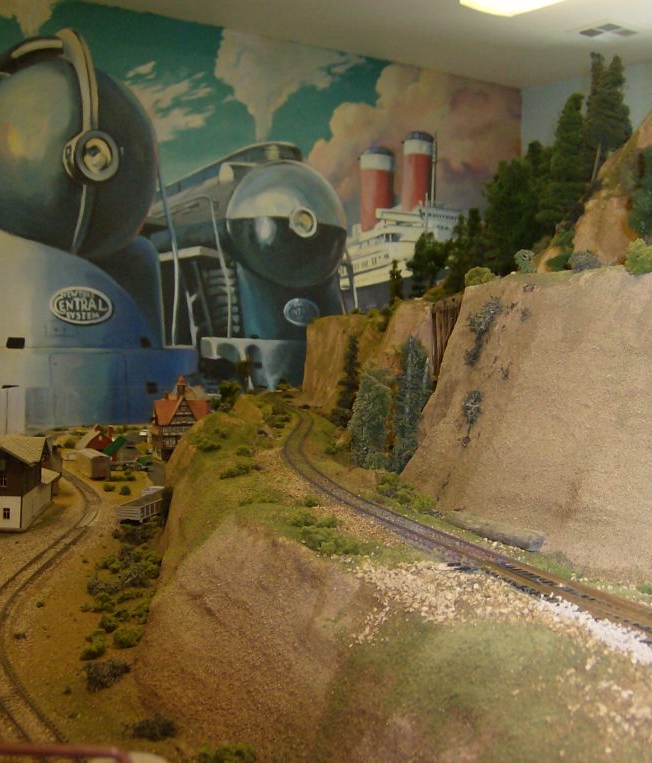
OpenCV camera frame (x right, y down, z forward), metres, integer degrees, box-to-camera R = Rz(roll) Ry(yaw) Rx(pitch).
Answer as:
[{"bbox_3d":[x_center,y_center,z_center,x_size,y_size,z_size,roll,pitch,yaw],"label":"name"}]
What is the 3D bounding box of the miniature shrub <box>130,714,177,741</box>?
[{"bbox_3d":[-0.096,0.192,0.590,0.026,0.013,0.020,0,3,0],"label":"miniature shrub"}]

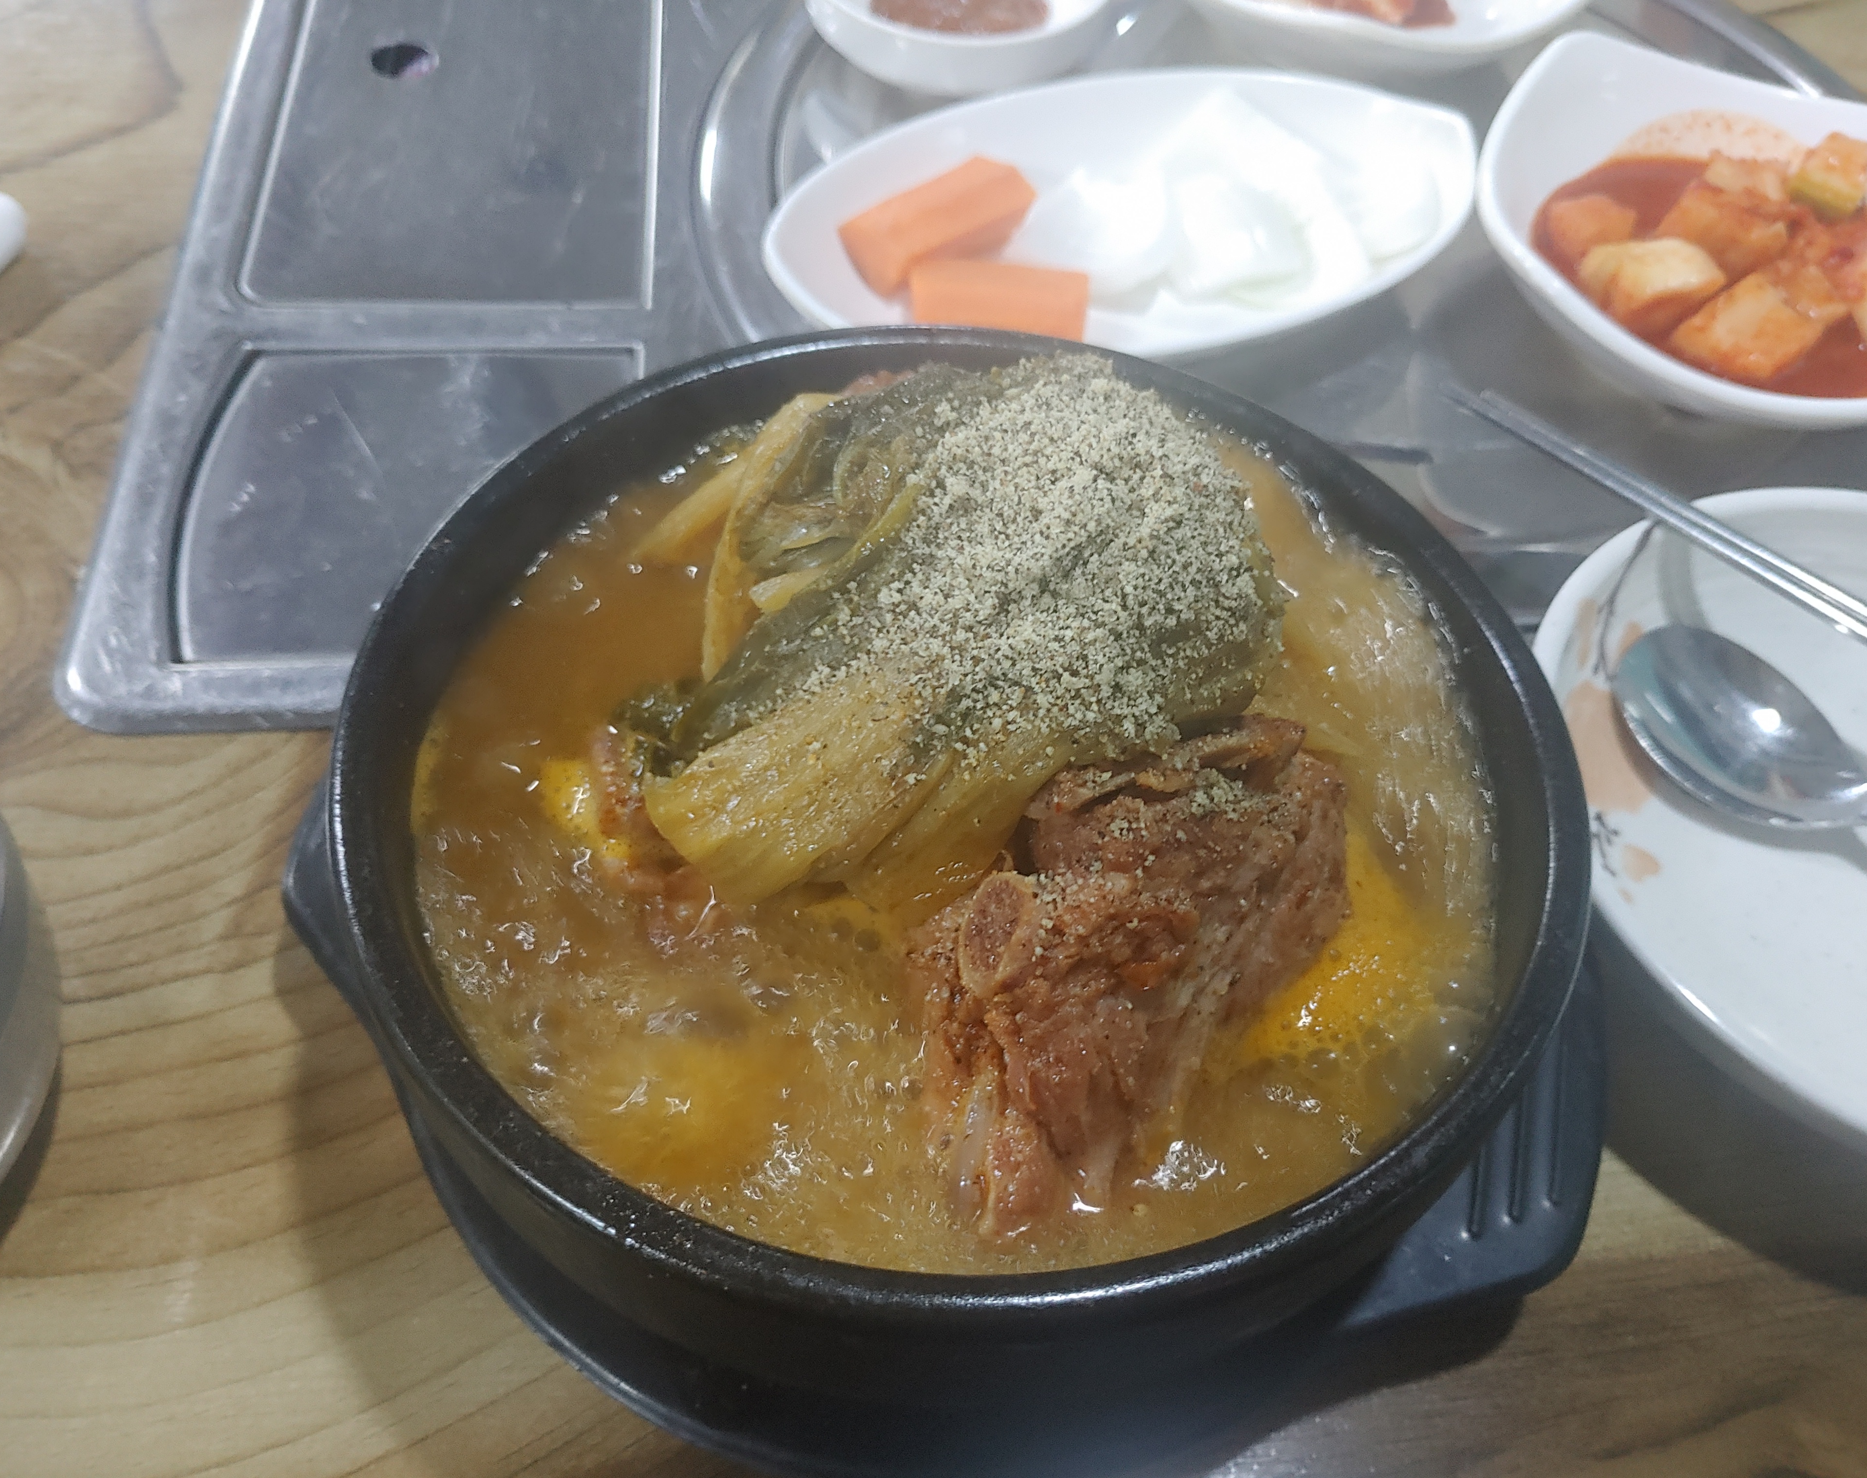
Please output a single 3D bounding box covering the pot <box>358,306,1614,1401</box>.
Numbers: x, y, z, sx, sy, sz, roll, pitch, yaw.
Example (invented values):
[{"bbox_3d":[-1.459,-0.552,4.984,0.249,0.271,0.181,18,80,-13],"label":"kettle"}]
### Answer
[{"bbox_3d":[0.004,0.021,0.262,0.185,0.090,0.185,0,53,0],"label":"pot"}]

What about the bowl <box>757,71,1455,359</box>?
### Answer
[{"bbox_3d":[0.054,-0.128,0.402,0.193,0.042,0.123,-10,54,-8],"label":"bowl"}]

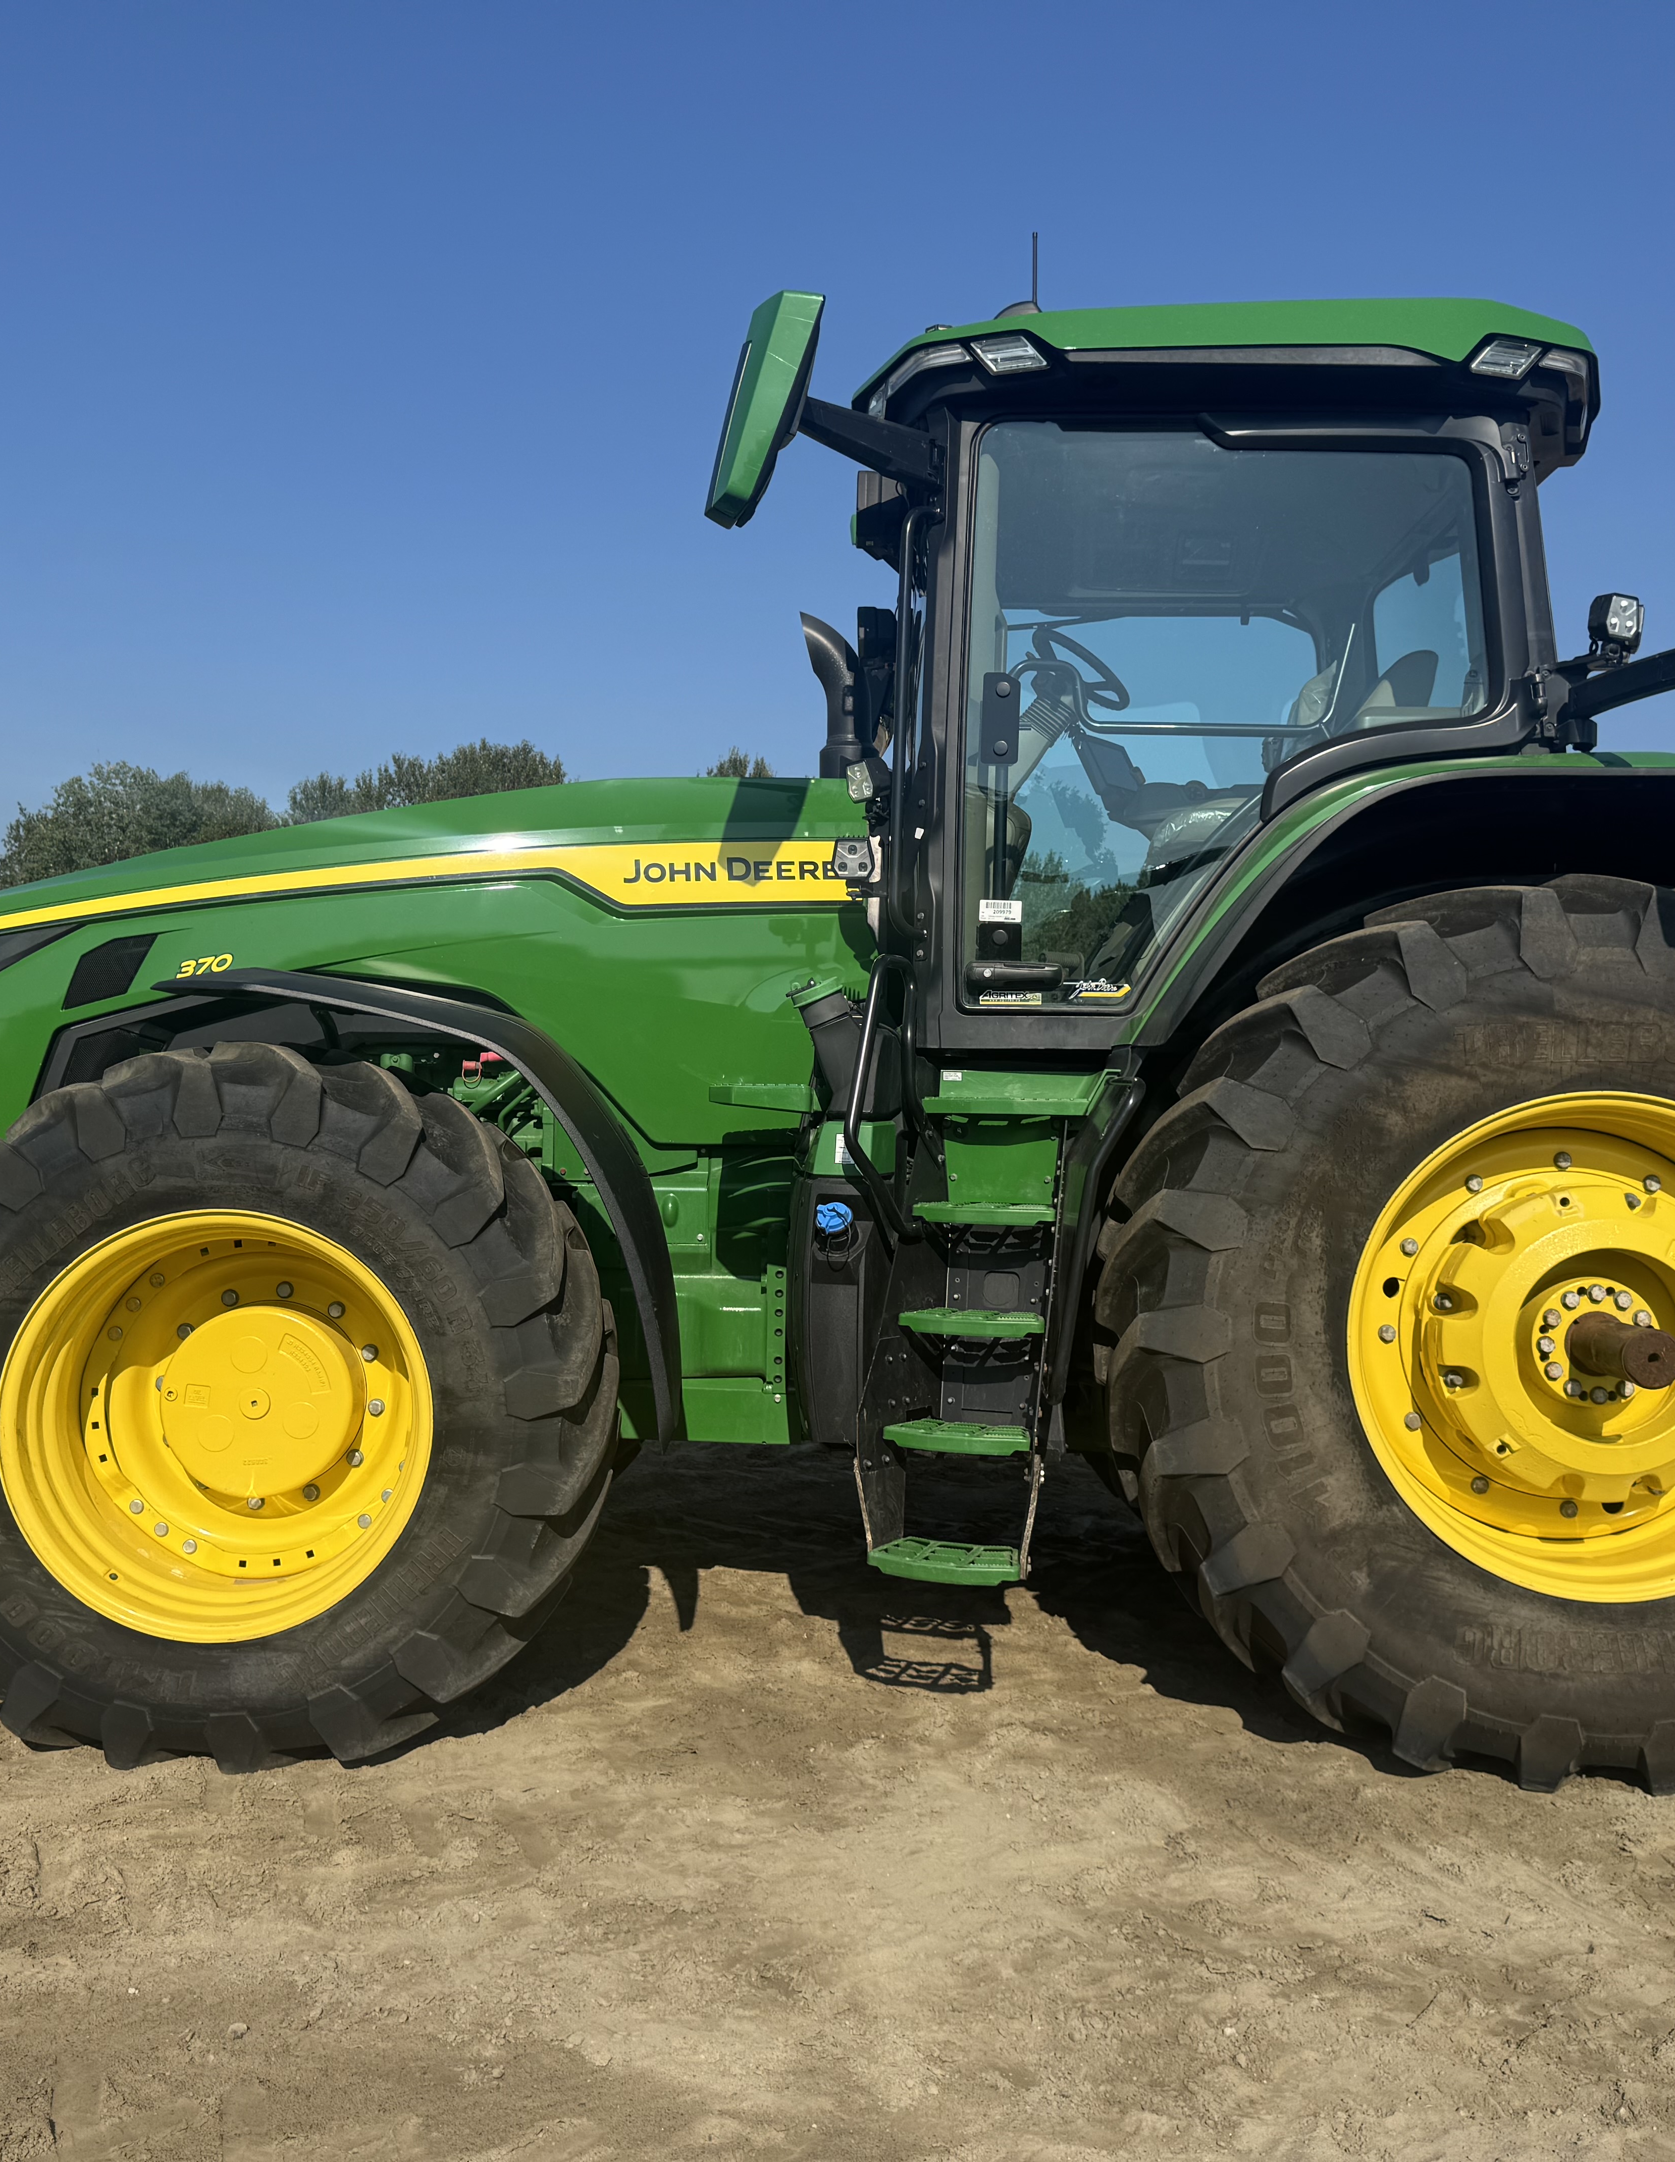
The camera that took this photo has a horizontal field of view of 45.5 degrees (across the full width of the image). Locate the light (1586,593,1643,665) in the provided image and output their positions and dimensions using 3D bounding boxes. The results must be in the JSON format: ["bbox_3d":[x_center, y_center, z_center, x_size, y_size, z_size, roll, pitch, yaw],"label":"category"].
[{"bbox_3d":[1.869,-1.082,4.800,0.105,0.160,0.090,2,-2,-27],"label":"light"}]

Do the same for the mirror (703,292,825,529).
[{"bbox_3d":[-0.158,-1.439,4.300,0.125,0.470,0.250,18,-5,-15],"label":"mirror"}]

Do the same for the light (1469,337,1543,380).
[{"bbox_3d":[1.613,-1.743,4.820,0.170,0.090,0.075,1,-2,-7],"label":"light"}]

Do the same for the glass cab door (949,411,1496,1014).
[{"bbox_3d":[0.955,-0.900,4.930,1.290,1.410,0.110,1,-2,0],"label":"glass cab door"}]

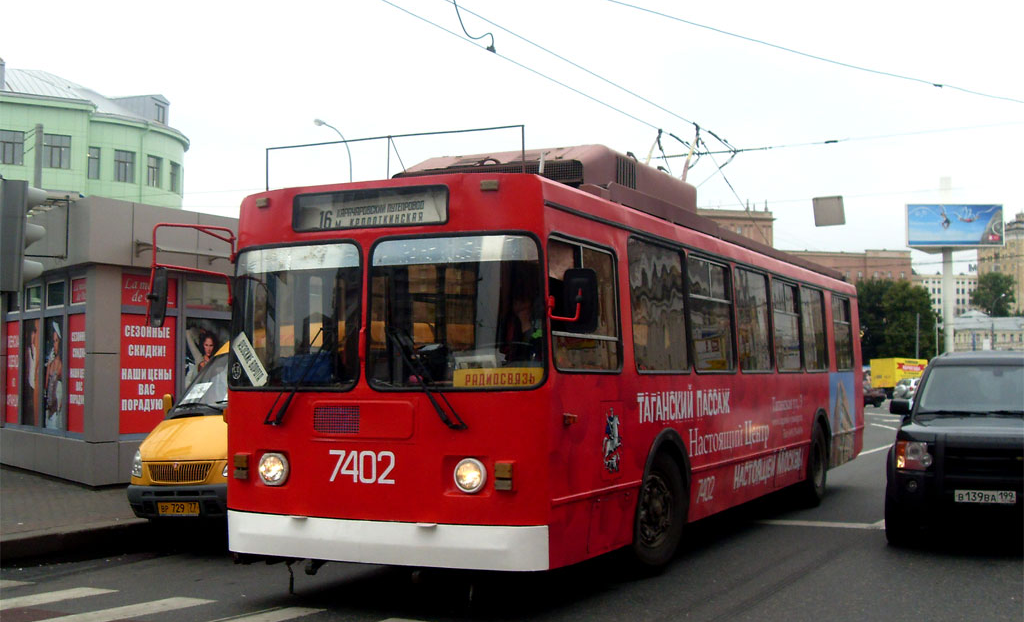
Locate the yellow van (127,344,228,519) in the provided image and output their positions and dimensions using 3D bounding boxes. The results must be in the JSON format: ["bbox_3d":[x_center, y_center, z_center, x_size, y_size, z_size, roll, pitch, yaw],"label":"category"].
[{"bbox_3d":[-2.157,1.367,13.395,2.100,2.200,5.450,-3,-4,25],"label":"yellow van"}]

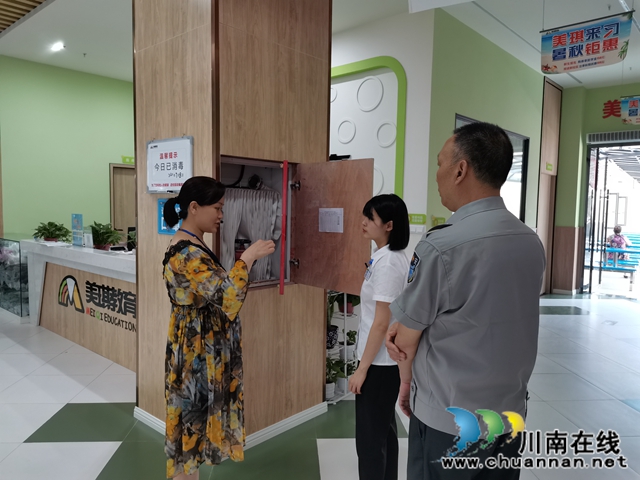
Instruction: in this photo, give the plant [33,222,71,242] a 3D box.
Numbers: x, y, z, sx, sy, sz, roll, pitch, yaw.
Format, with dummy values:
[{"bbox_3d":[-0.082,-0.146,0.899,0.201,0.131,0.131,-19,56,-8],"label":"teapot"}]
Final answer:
[{"bbox_3d":[-3.244,-0.103,5.830,0.410,0.240,0.390,1,4,-3],"label":"plant"}]

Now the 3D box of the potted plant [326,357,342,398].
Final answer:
[{"bbox_3d":[0.066,1.057,3.740,0.200,0.310,0.200,1,4,-3],"label":"potted plant"}]

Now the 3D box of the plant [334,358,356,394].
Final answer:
[{"bbox_3d":[0.203,1.063,3.830,0.200,0.285,0.200,1,4,-3],"label":"plant"}]

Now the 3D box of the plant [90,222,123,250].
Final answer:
[{"bbox_3d":[-2.181,-0.042,4.900,0.310,0.290,0.300,1,4,-3],"label":"plant"}]

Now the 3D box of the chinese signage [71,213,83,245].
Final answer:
[{"bbox_3d":[-2.667,-0.106,5.290,0.210,0.340,0.060,4,5,31],"label":"chinese signage"}]

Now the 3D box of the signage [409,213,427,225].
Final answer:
[{"bbox_3d":[1.032,-0.223,5.189,0.240,0.112,0.020,5,6,41],"label":"signage"}]

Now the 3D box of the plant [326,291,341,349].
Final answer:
[{"bbox_3d":[0.074,0.626,3.740,0.190,0.430,0.190,1,4,-3],"label":"plant"}]

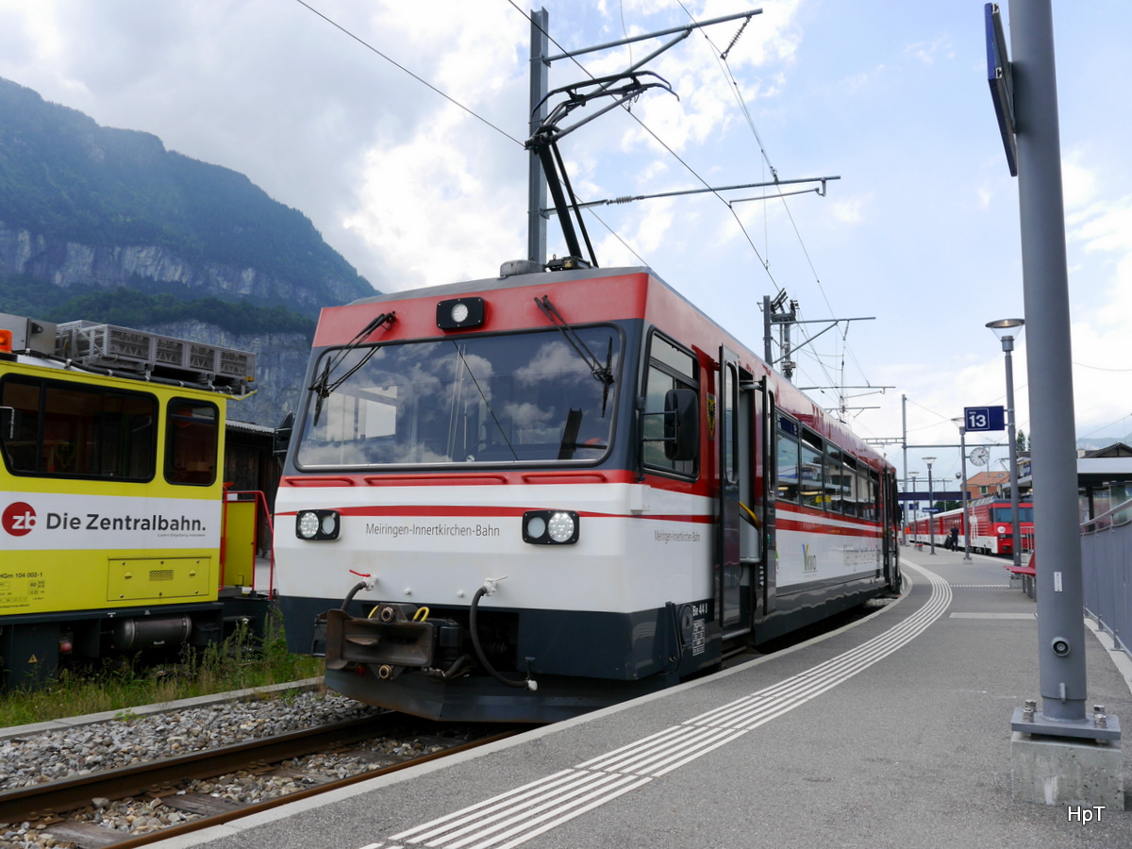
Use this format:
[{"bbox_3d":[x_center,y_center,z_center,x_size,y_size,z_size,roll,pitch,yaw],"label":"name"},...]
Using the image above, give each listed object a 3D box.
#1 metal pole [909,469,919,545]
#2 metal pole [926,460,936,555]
[{"bbox_3d":[25.109,6.125,65.823,0.200,5.270,0.200,1,-7,0],"label":"metal pole"},{"bbox_3d":[20.016,4.541,50.118,0.190,5.120,0.190,1,-7,0],"label":"metal pole"}]

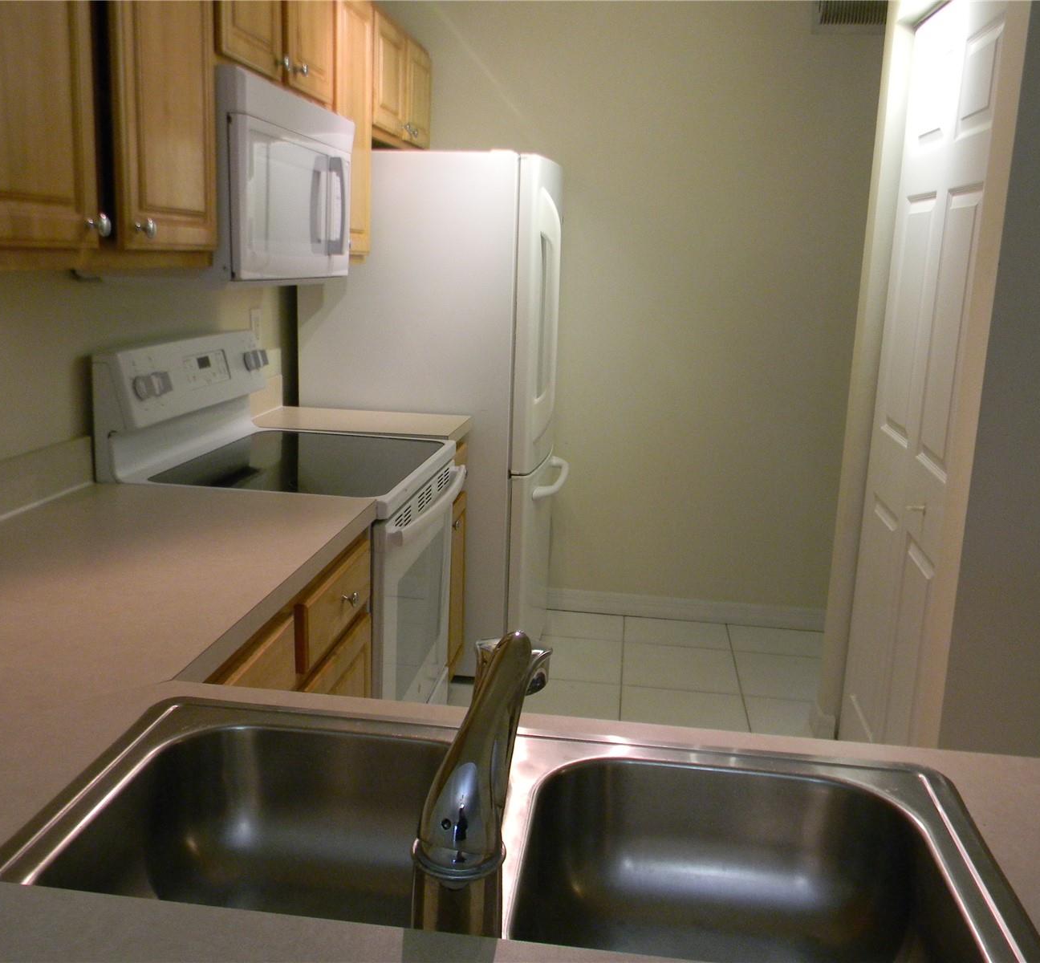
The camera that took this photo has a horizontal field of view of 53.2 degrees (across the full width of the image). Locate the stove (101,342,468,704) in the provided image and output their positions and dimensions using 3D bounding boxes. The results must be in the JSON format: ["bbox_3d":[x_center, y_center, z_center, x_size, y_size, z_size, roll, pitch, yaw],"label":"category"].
[{"bbox_3d":[-0.531,0.257,2.592,0.685,1.180,0.764,3,12,7],"label":"stove"}]

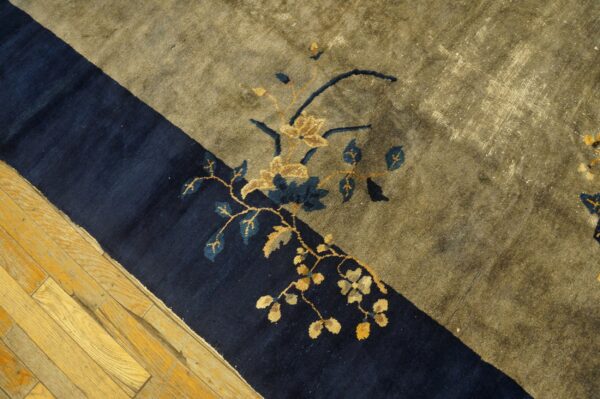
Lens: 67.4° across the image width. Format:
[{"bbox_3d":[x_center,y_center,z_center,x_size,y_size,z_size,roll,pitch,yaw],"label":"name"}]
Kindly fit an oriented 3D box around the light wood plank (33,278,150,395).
[{"bbox_3d":[-0.482,0.313,1.043,0.352,0.015,0.055,37,80,14],"label":"light wood plank"}]

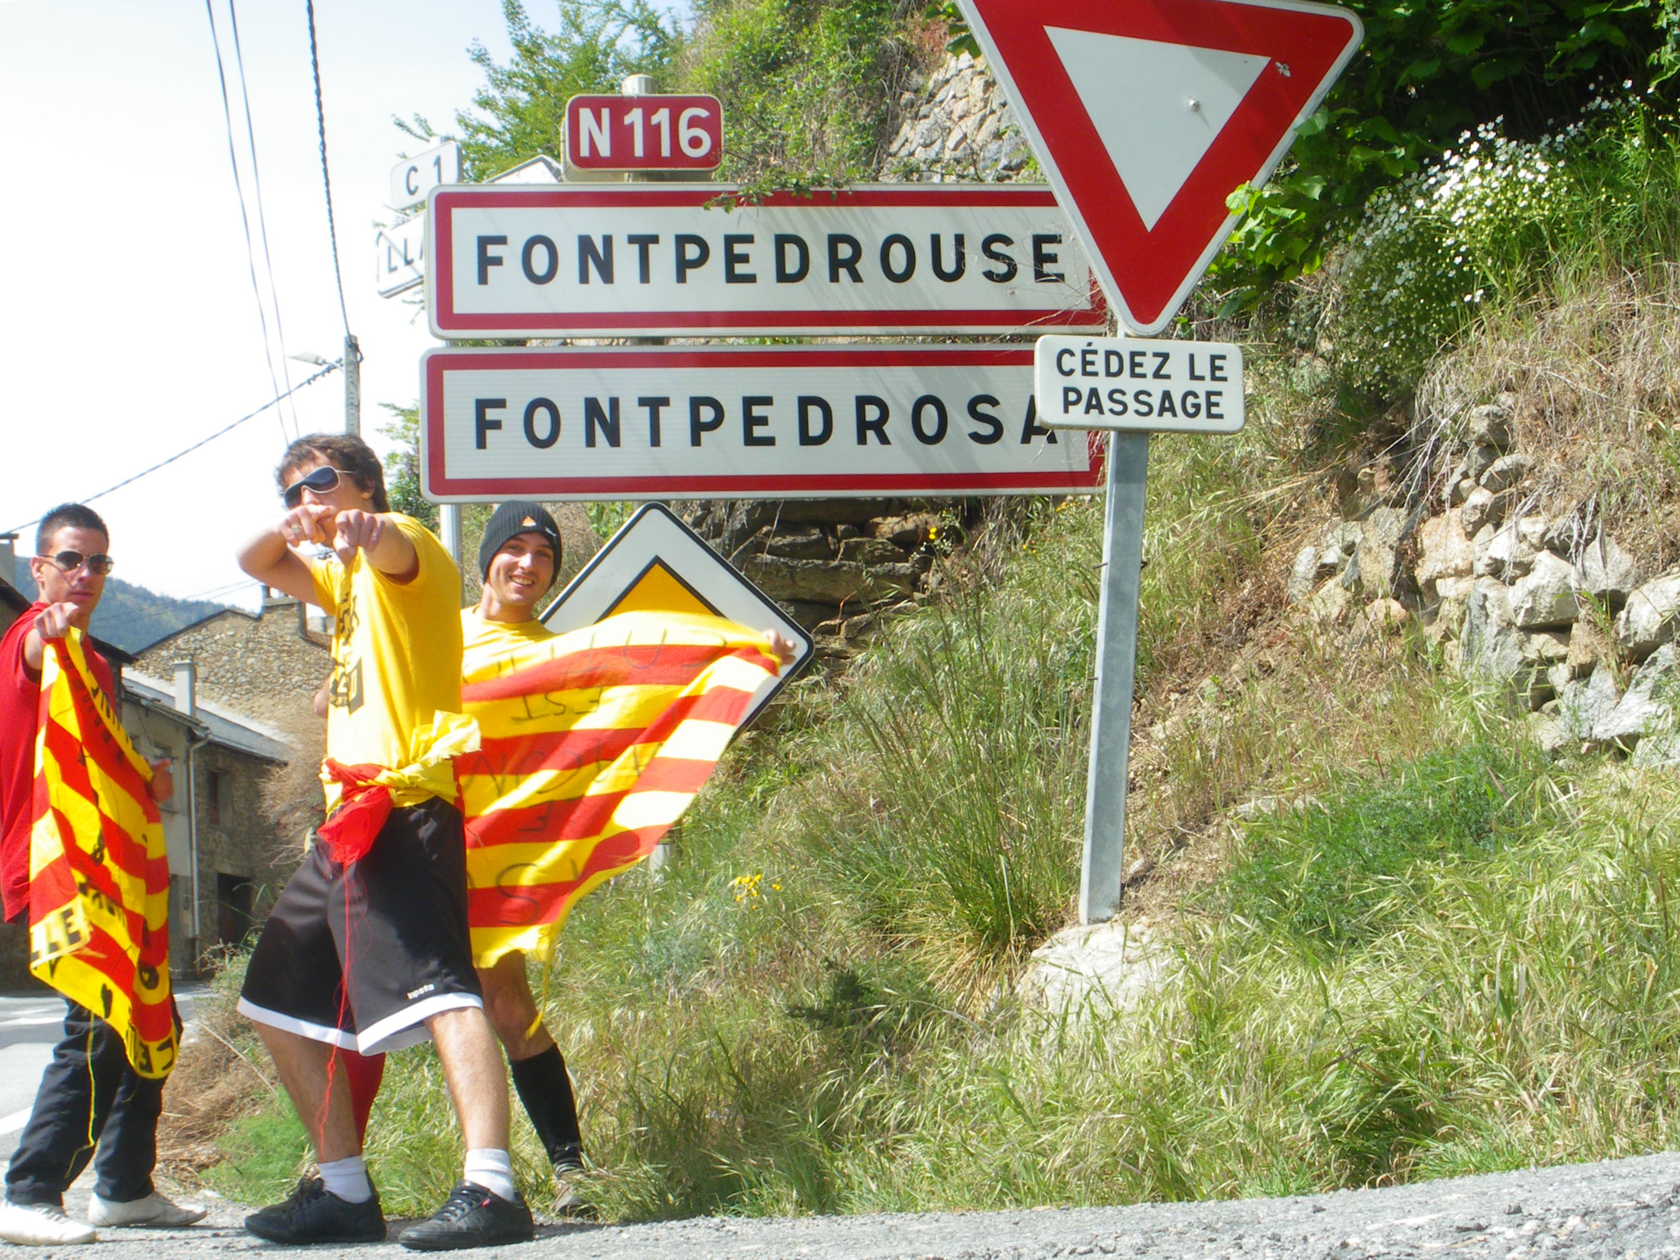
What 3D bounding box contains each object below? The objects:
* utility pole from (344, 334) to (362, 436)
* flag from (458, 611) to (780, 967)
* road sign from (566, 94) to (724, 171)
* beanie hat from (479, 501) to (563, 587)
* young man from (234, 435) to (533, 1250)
[{"bbox_3d":[-6.476,0.537,32.974,0.260,9.200,0.240,-3,-8,11],"label":"utility pole"},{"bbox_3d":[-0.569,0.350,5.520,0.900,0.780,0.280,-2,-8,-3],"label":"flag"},{"bbox_3d":[-0.622,-1.588,7.920,0.500,0.250,0.060,-1,-8,-5],"label":"road sign"},{"bbox_3d":[-0.737,-0.199,5.740,0.195,0.195,0.225,4,-7,-7],"label":"beanie hat"},{"bbox_3d":[-0.955,0.446,5.170,0.570,1.710,0.600,3,-9,-34],"label":"young man"}]

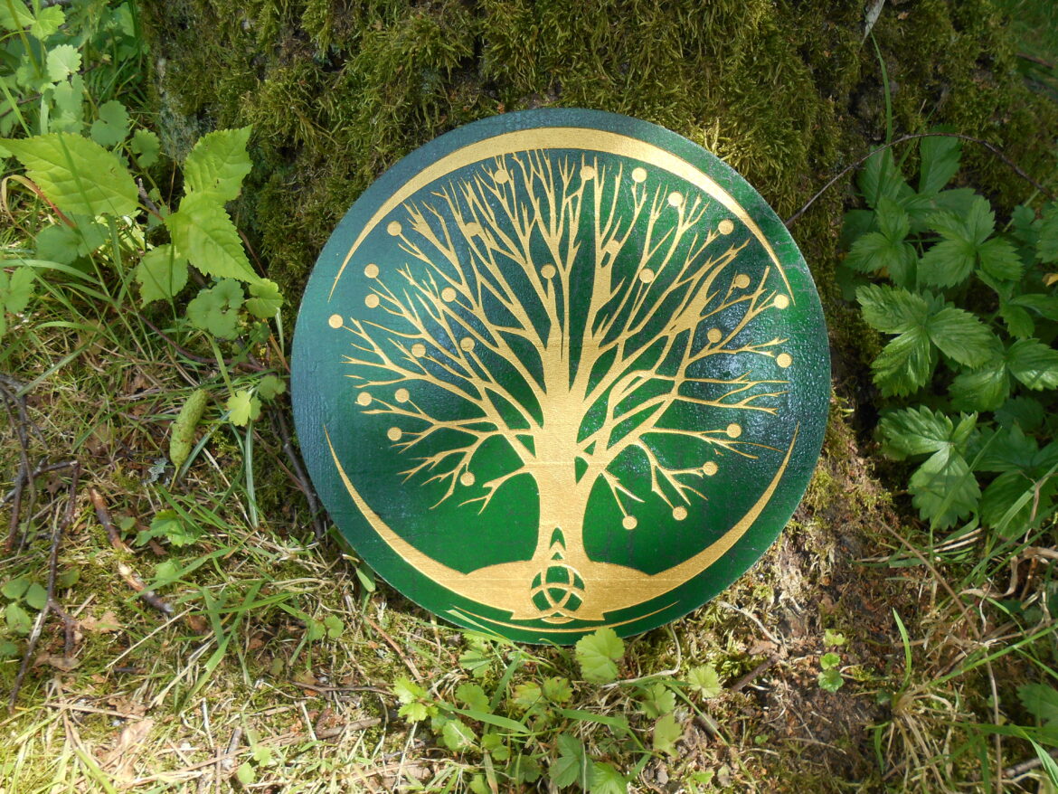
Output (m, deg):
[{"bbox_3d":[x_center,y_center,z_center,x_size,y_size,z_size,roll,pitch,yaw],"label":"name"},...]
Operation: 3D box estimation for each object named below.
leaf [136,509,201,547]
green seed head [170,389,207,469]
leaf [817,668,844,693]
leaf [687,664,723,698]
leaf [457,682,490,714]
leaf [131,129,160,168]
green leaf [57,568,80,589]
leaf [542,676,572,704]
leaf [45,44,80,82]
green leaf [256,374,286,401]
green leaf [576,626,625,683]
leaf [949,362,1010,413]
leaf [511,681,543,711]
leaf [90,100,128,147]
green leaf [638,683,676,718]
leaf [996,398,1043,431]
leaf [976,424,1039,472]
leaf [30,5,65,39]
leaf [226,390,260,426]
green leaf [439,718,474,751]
[{"bbox_3d":[-0.224,0.081,0.495,0.038,0.006,0.025,-18,60,-24],"label":"leaf"},{"bbox_3d":[-0.210,0.019,0.490,0.014,0.014,0.050,24,66,-12],"label":"green seed head"},{"bbox_3d":[0.161,0.152,0.425,0.013,0.003,0.013,-1,54,12],"label":"leaf"},{"bbox_3d":[0.096,0.156,0.435,0.019,0.005,0.019,7,57,13],"label":"leaf"},{"bbox_3d":[-0.029,0.159,0.420,0.018,0.005,0.017,26,58,15],"label":"leaf"},{"bbox_3d":[-0.352,-0.228,0.730,0.025,0.009,0.042,1,75,-17],"label":"leaf"},{"bbox_3d":[-0.286,0.113,0.495,0.016,0.003,0.014,33,49,24],"label":"green leaf"},{"bbox_3d":[0.013,0.143,0.388,0.015,0.004,0.015,27,63,15],"label":"leaf"},{"bbox_3d":[-0.388,-0.279,0.660,0.032,0.006,0.031,-39,80,-20],"label":"leaf"},{"bbox_3d":[-0.174,-0.006,0.535,0.020,0.004,0.020,-39,82,-23],"label":"green leaf"},{"bbox_3d":[0.038,0.137,0.422,0.026,0.005,0.030,-6,62,1],"label":"green leaf"},{"bbox_3d":[0.272,-0.006,0.480,0.036,0.009,0.031,-31,56,-16],"label":"leaf"},{"bbox_3d":[-0.001,0.146,0.388,0.015,0.004,0.017,6,60,4],"label":"leaf"},{"bbox_3d":[-0.402,-0.262,0.760,0.043,0.012,0.045,41,67,-4],"label":"leaf"},{"bbox_3d":[0.069,0.162,0.425,0.019,0.005,0.018,7,53,5],"label":"green leaf"},{"bbox_3d":[0.360,0.013,0.585,0.030,0.008,0.033,13,57,20],"label":"leaf"},{"bbox_3d":[0.337,0.037,0.560,0.037,0.010,0.040,13,57,20],"label":"leaf"},{"bbox_3d":[-0.412,-0.321,0.680,0.028,0.006,0.029,21,63,4],"label":"leaf"},{"bbox_3d":[-0.190,0.007,0.530,0.022,0.005,0.025,30,65,-1],"label":"leaf"},{"bbox_3d":[-0.036,0.171,0.402,0.017,0.003,0.016,36,59,22],"label":"green leaf"}]

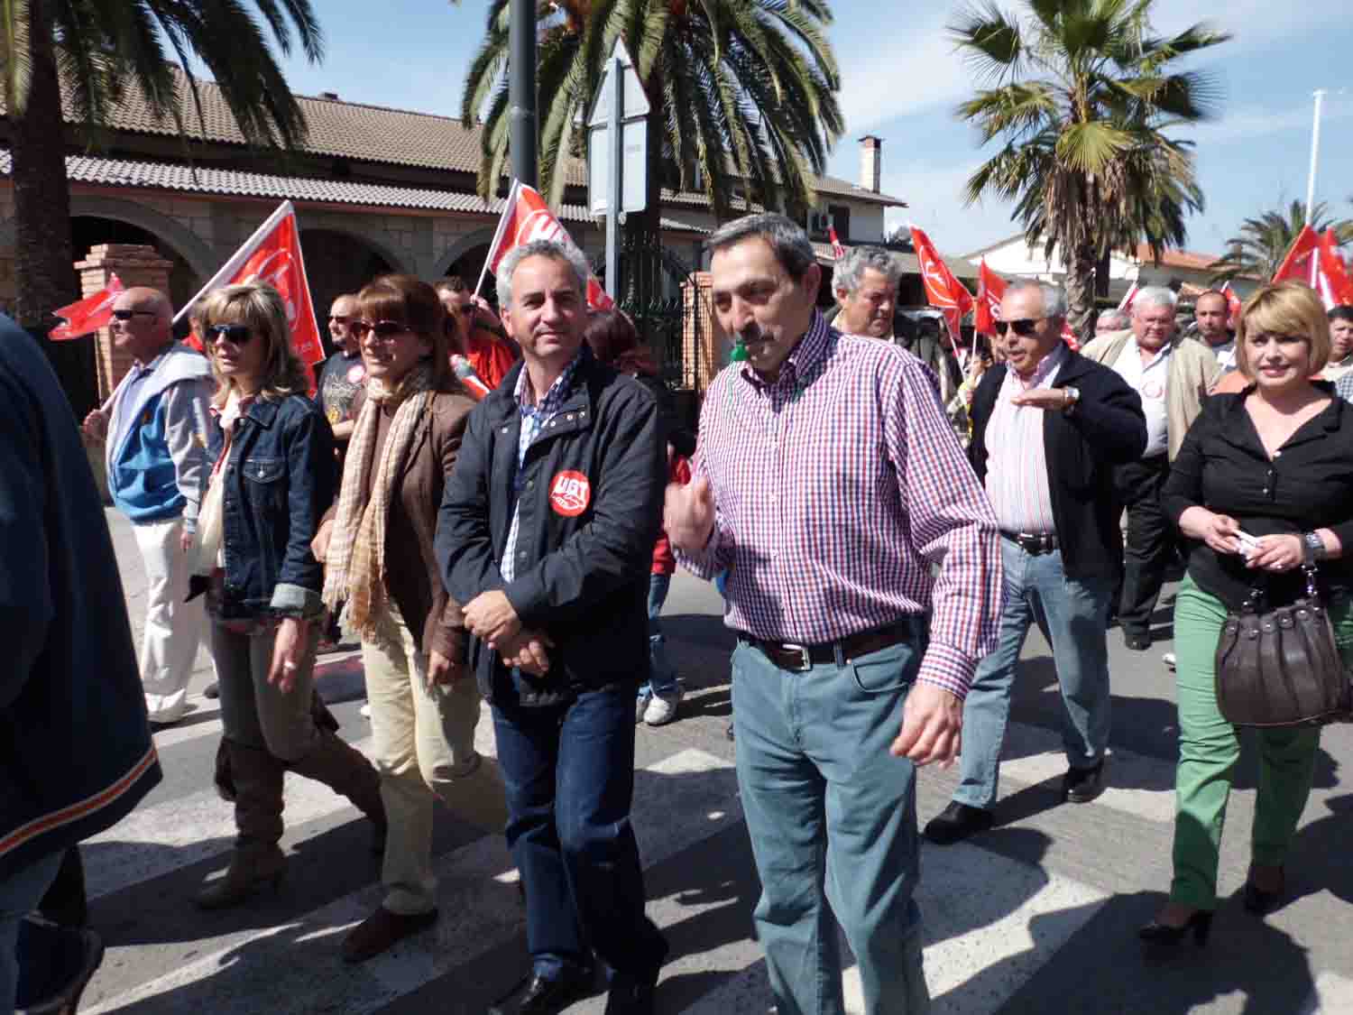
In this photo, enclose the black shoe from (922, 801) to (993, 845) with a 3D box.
[{"bbox_3d":[0.887,0.961,3.166,0.280,0.105,0.105,-8,13,-34],"label":"black shoe"}]

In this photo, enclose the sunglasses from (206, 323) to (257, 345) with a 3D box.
[{"bbox_3d":[-1.091,-0.445,2.591,0.145,0.048,0.140,3,11,16],"label":"sunglasses"}]

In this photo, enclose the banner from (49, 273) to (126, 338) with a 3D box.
[{"bbox_3d":[-3.120,-1.070,5.400,0.460,0.360,0.200,-4,11,-24],"label":"banner"}]

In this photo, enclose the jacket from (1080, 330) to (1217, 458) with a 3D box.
[{"bbox_3d":[2.137,-0.450,4.580,0.620,0.720,0.360,6,12,28],"label":"jacket"}]

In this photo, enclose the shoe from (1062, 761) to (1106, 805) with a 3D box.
[{"bbox_3d":[1.407,0.909,3.472,0.105,0.100,0.285,7,12,33],"label":"shoe"}]

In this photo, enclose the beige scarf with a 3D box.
[{"bbox_3d":[-0.711,-0.015,2.421,0.230,0.660,0.240,8,13,34],"label":"beige scarf"}]

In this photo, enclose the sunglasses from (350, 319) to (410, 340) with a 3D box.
[{"bbox_3d":[-0.673,-0.430,2.459,0.147,0.050,0.140,4,12,22],"label":"sunglasses"}]

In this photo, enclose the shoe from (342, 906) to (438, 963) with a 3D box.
[{"bbox_3d":[-0.731,1.050,2.597,0.250,0.092,0.093,-8,14,-40],"label":"shoe"}]

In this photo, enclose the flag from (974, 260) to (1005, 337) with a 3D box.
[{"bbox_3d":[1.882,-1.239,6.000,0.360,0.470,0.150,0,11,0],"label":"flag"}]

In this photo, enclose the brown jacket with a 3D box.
[{"bbox_3d":[-0.651,0.039,2.420,0.440,0.630,0.310,10,14,42],"label":"brown jacket"}]

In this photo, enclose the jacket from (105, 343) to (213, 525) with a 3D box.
[{"bbox_3d":[-1.886,-0.261,3.720,0.360,0.680,0.500,-6,12,-33],"label":"jacket"}]

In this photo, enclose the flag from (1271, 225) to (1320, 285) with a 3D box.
[{"bbox_3d":[3.228,-1.287,5.300,0.330,0.420,0.150,2,11,10],"label":"flag"}]

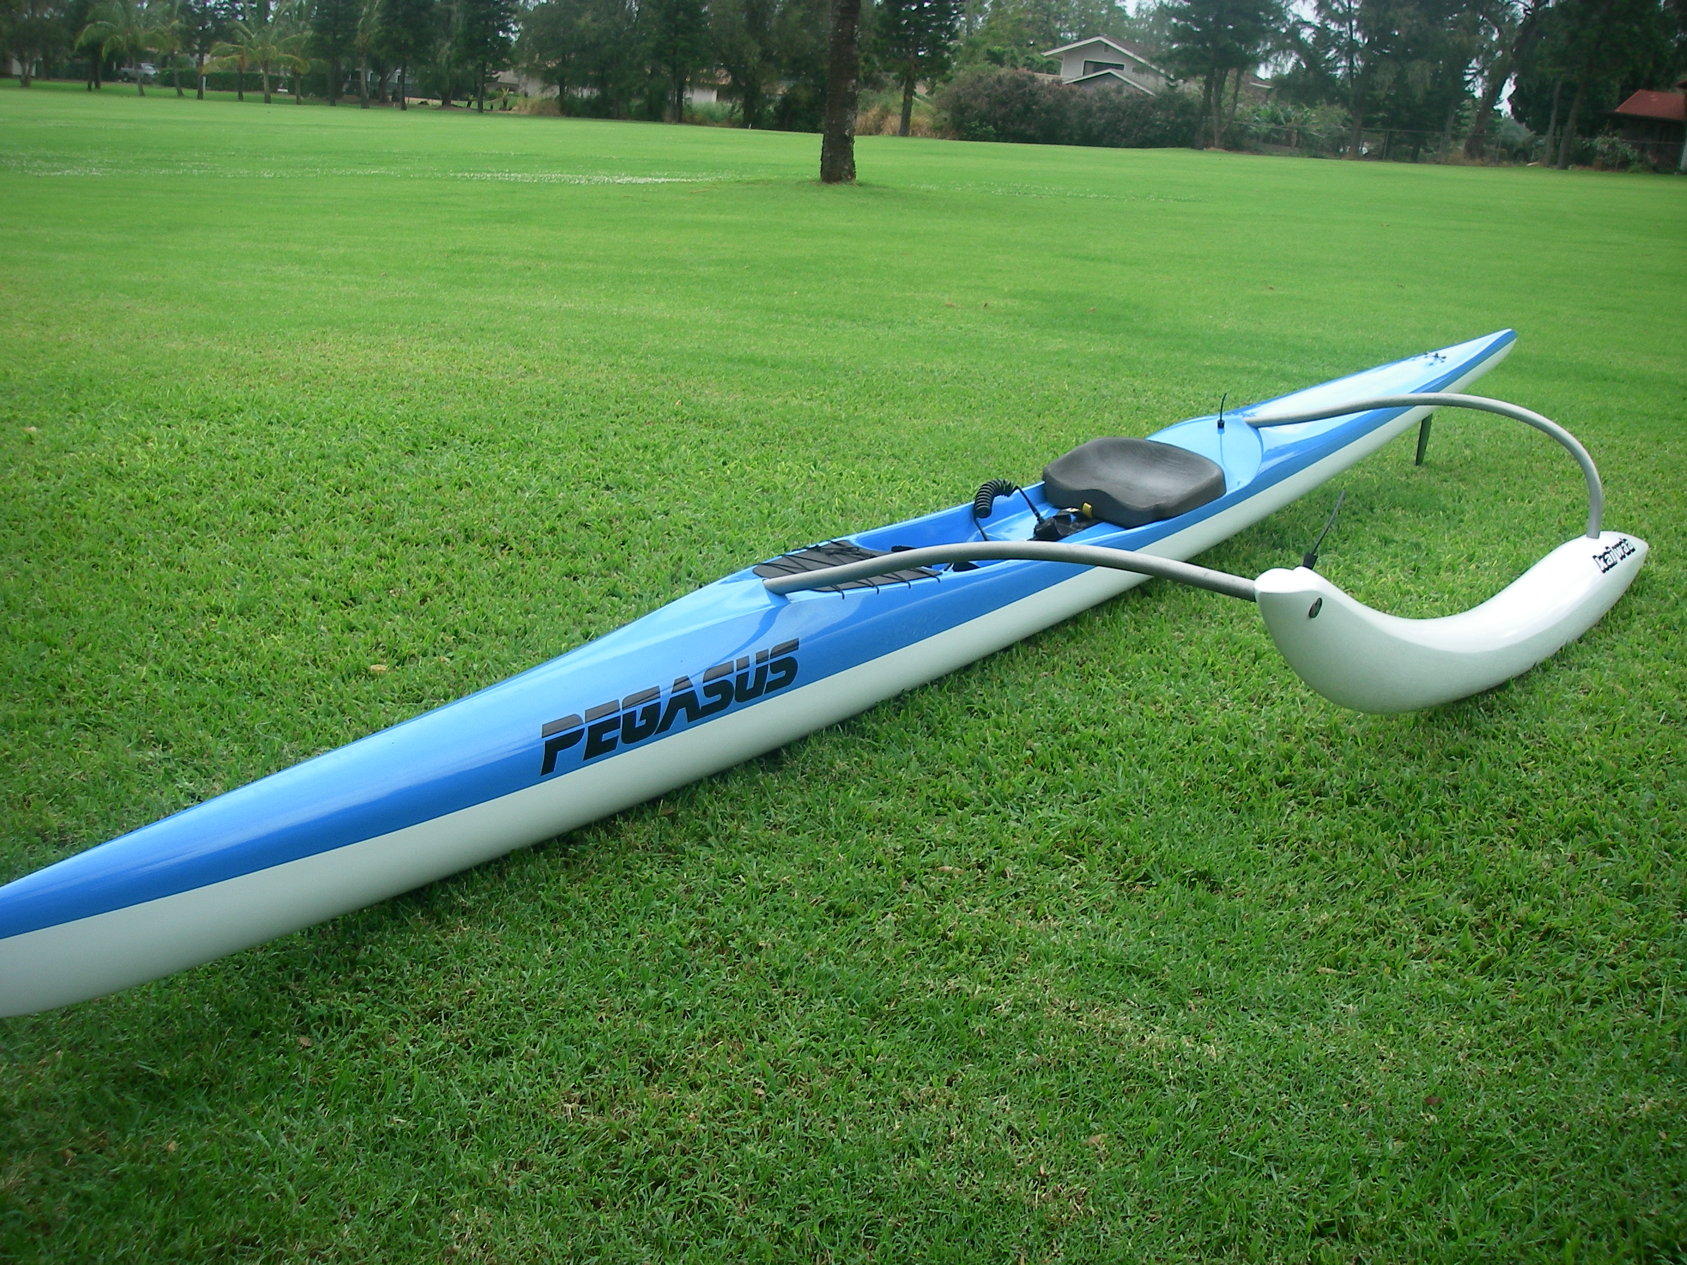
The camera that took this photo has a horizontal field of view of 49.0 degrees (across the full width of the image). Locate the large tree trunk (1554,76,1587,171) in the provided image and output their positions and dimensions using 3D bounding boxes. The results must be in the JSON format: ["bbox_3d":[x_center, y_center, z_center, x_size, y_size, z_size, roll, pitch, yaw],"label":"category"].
[{"bbox_3d":[31.007,-21.702,79.000,0.750,3.713,0.500,9,17,19],"label":"large tree trunk"}]

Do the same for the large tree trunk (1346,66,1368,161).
[{"bbox_3d":[23.038,-23.333,83.000,0.600,4.014,0.600,7,16,14],"label":"large tree trunk"}]

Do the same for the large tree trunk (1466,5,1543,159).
[{"bbox_3d":[30.633,-25.492,86.000,2.400,6.679,1.300,8,17,17],"label":"large tree trunk"}]

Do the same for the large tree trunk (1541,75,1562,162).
[{"bbox_3d":[31.750,-23.038,83.000,0.450,3.788,0.450,8,17,19],"label":"large tree trunk"}]

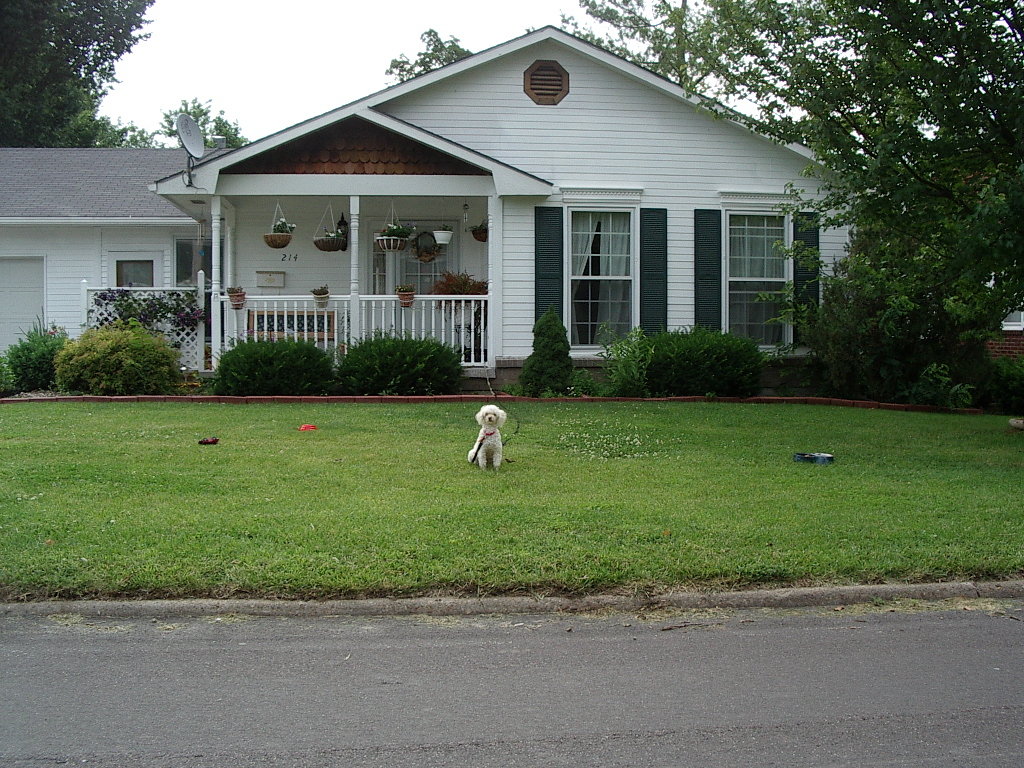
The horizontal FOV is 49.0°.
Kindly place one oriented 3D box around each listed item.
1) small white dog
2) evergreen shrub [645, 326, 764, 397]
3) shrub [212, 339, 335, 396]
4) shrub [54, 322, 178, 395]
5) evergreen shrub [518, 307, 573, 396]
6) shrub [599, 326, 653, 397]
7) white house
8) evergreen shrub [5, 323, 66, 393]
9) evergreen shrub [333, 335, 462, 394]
[{"bbox_3d":[-0.203,0.434,9.300,0.310,0.530,0.420,0,2,-13],"label":"small white dog"},{"bbox_3d":[2.432,-0.278,14.200,1.500,0.880,1.250,0,2,-6],"label":"evergreen shrub"},{"bbox_3d":[-2.970,-0.205,14.000,1.500,0.720,1.200,0,2,-6],"label":"shrub"},{"bbox_3d":[-4.843,-0.319,13.800,1.520,0.900,1.350,0,2,-6],"label":"shrub"},{"bbox_3d":[0.417,-0.399,14.000,0.680,1.120,0.680,0,2,-6],"label":"evergreen shrub"},{"bbox_3d":[1.424,-0.276,14.100,0.680,0.870,0.620,0,2,-6],"label":"shrub"},{"bbox_3d":[-2.700,-2.500,20.300,14.600,4.800,11.000,0,2,-6],"label":"white house"},{"bbox_3d":[-6.078,-0.339,14.400,0.820,0.900,0.800,0,2,-6],"label":"evergreen shrub"},{"bbox_3d":[-1.414,-0.237,14.000,1.550,0.750,1.200,0,2,-6],"label":"evergreen shrub"}]

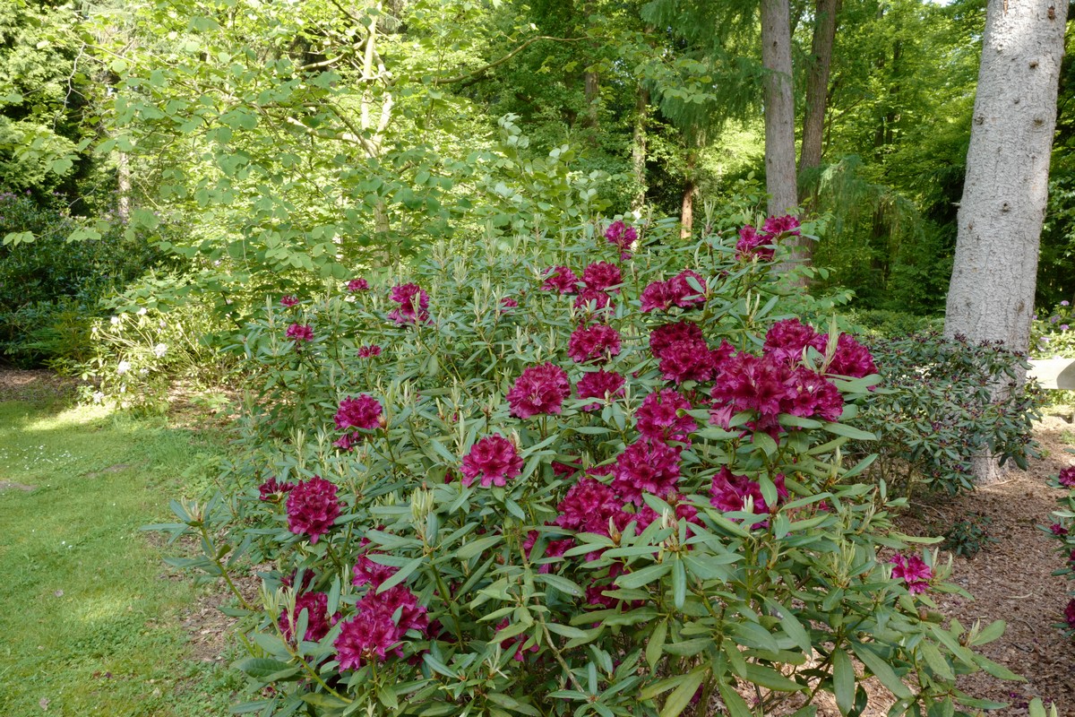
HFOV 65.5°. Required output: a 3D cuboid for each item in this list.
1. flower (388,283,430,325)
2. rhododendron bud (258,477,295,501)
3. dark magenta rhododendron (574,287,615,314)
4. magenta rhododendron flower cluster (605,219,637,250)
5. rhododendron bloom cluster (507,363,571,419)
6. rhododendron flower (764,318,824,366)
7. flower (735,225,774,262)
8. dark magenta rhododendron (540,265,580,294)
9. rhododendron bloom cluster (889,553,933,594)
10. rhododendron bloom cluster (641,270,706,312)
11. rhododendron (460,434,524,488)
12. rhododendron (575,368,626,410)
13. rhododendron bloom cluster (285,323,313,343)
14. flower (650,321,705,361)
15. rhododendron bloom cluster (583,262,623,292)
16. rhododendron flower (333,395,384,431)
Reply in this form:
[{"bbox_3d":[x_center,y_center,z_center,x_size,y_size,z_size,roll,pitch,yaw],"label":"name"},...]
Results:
[{"bbox_3d":[-0.412,-0.178,2.700,0.135,0.125,0.130,-1,9,-9],"label":"flower"},{"bbox_3d":[-0.665,0.333,2.130,0.091,0.060,0.080,-2,6,-18],"label":"rhododendron bud"},{"bbox_3d":[0.194,-0.191,2.850,0.147,0.102,0.135,0,6,4],"label":"dark magenta rhododendron"},{"bbox_3d":[0.282,-0.423,2.850,0.108,0.100,0.100,1,10,6],"label":"magenta rhododendron flower cluster"},{"bbox_3d":[0.003,0.077,2.020,0.151,0.132,0.145,0,6,0],"label":"rhododendron bloom cluster"},{"bbox_3d":[0.647,-0.044,2.100,0.145,0.110,0.140,3,9,17],"label":"rhododendron flower"},{"bbox_3d":[0.728,-0.386,2.800,0.132,0.120,0.130,2,9,14],"label":"flower"},{"bbox_3d":[0.081,-0.277,2.950,0.135,0.100,0.130,0,9,2],"label":"dark magenta rhododendron"},{"bbox_3d":[0.939,0.543,2.100,0.113,0.101,0.105,3,7,25],"label":"rhododendron bloom cluster"},{"bbox_3d":[0.390,-0.194,2.400,0.190,0.120,0.150,1,9,9],"label":"rhododendron bloom cluster"},{"bbox_3d":[-0.104,0.236,1.920,0.143,0.117,0.140,-1,9,-3],"label":"rhododendron"},{"bbox_3d":[0.177,0.087,2.350,0.138,0.110,0.135,1,9,4],"label":"rhododendron"},{"bbox_3d":[-0.996,-0.107,3.500,0.120,0.085,0.115,-3,9,-16],"label":"rhododendron bloom cluster"},{"bbox_3d":[0.375,-0.040,2.250,0.149,0.128,0.140,1,6,9],"label":"flower"},{"bbox_3d":[0.218,-0.276,2.850,0.140,0.105,0.135,1,9,4],"label":"rhododendron bloom cluster"},{"bbox_3d":[-0.509,0.156,2.380,0.143,0.102,0.130,-1,6,-12],"label":"rhododendron flower"}]

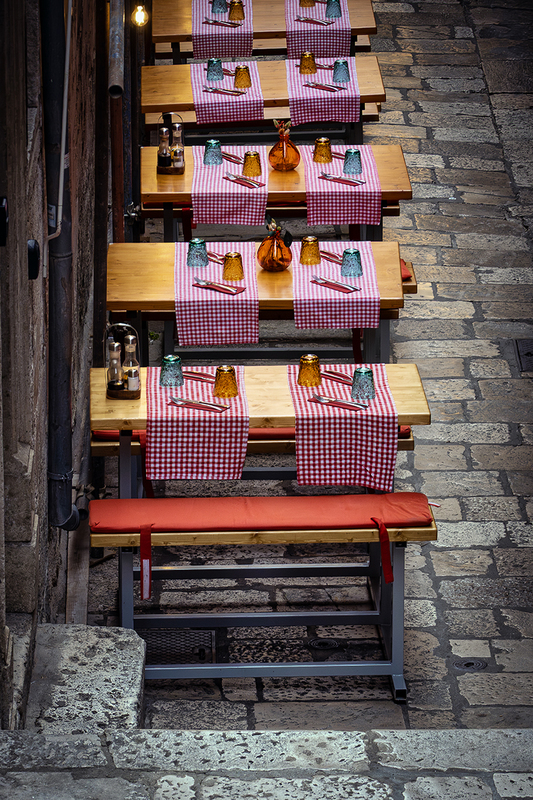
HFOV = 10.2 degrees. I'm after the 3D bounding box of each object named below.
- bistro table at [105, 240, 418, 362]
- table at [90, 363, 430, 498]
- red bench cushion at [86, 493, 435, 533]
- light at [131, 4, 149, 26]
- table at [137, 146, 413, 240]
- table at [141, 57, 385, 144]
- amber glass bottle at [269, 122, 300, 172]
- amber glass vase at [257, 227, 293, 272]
[{"bbox_3d":[-0.047,-0.069,11.892,1.131,0.916,0.708,0,21,-1],"label":"bistro table"},{"bbox_3d":[-0.031,0.401,10.655,1.160,0.916,0.496,-1,21,-3],"label":"table"},{"bbox_3d":[-0.018,0.376,10.151,1.147,0.033,0.220,0,21,-1],"label":"red bench cushion"},{"bbox_3d":[-0.414,-1.256,9.800,0.057,0.073,0.057,0,21,0],"label":"light"},{"bbox_3d":[0.033,-0.590,13.264,1.160,0.916,0.696,-1,21,-2],"label":"table"},{"bbox_3d":[-0.023,-1.119,14.657,1.160,0.916,0.708,-1,21,-2],"label":"table"},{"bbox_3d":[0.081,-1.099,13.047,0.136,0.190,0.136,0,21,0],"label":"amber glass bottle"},{"bbox_3d":[0.030,-0.594,11.744,0.136,0.170,0.136,0,21,0],"label":"amber glass vase"}]

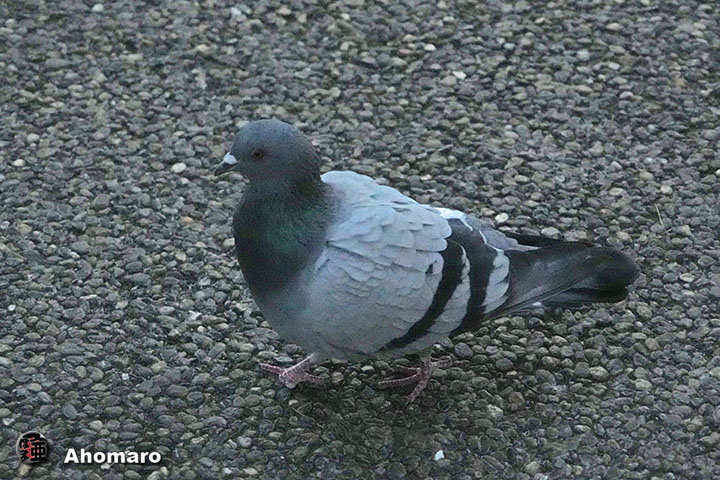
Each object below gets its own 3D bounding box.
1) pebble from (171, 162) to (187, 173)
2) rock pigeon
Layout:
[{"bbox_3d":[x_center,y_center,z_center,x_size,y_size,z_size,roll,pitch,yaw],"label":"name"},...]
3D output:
[{"bbox_3d":[-0.150,-0.060,1.754,0.012,0.007,0.011,0,30,0],"label":"pebble"},{"bbox_3d":[0.052,0.002,1.442,0.302,0.217,0.112,-8,31,-14],"label":"rock pigeon"}]

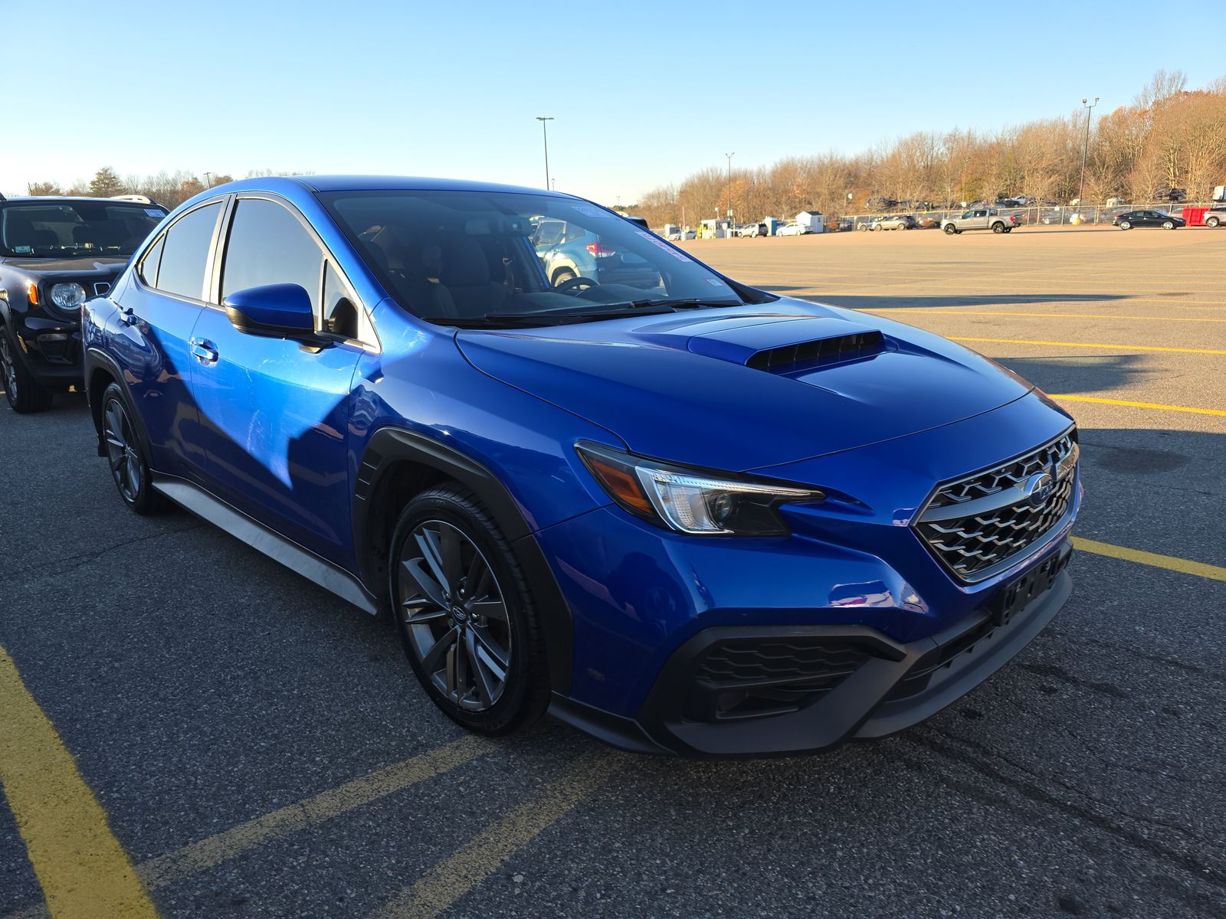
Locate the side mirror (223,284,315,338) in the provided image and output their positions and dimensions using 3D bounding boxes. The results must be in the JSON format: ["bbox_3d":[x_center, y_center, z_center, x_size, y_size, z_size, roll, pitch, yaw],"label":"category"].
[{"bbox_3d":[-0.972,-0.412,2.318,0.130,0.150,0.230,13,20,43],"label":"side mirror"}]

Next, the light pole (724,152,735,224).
[{"bbox_3d":[15.387,-34.625,106.713,1.200,10.525,0.400,1,14,8],"label":"light pole"}]

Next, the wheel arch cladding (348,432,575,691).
[{"bbox_3d":[-0.385,0.191,1.998,0.910,0.520,0.120,13,20,43],"label":"wheel arch cladding"}]

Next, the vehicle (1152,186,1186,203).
[{"bbox_3d":[62.848,-29.877,92.000,4.400,1.600,1.800,-3,14,-8],"label":"vehicle"}]

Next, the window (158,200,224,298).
[{"bbox_3d":[-1.700,-0.846,3.294,0.640,0.410,0.070,13,-5,43],"label":"window"}]

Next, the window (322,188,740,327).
[{"bbox_3d":[-0.292,-0.723,2.914,1.380,0.110,0.920,-15,48,-44],"label":"window"}]

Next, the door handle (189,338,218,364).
[{"bbox_3d":[-1.466,-0.382,2.916,0.215,0.075,0.060,13,20,43],"label":"door handle"}]

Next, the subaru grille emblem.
[{"bbox_3d":[0.971,0.068,1.849,0.025,0.075,0.140,-1,10,46],"label":"subaru grille emblem"}]

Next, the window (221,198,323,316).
[{"bbox_3d":[-1.153,-0.688,2.760,0.880,0.460,0.070,13,-5,43],"label":"window"}]

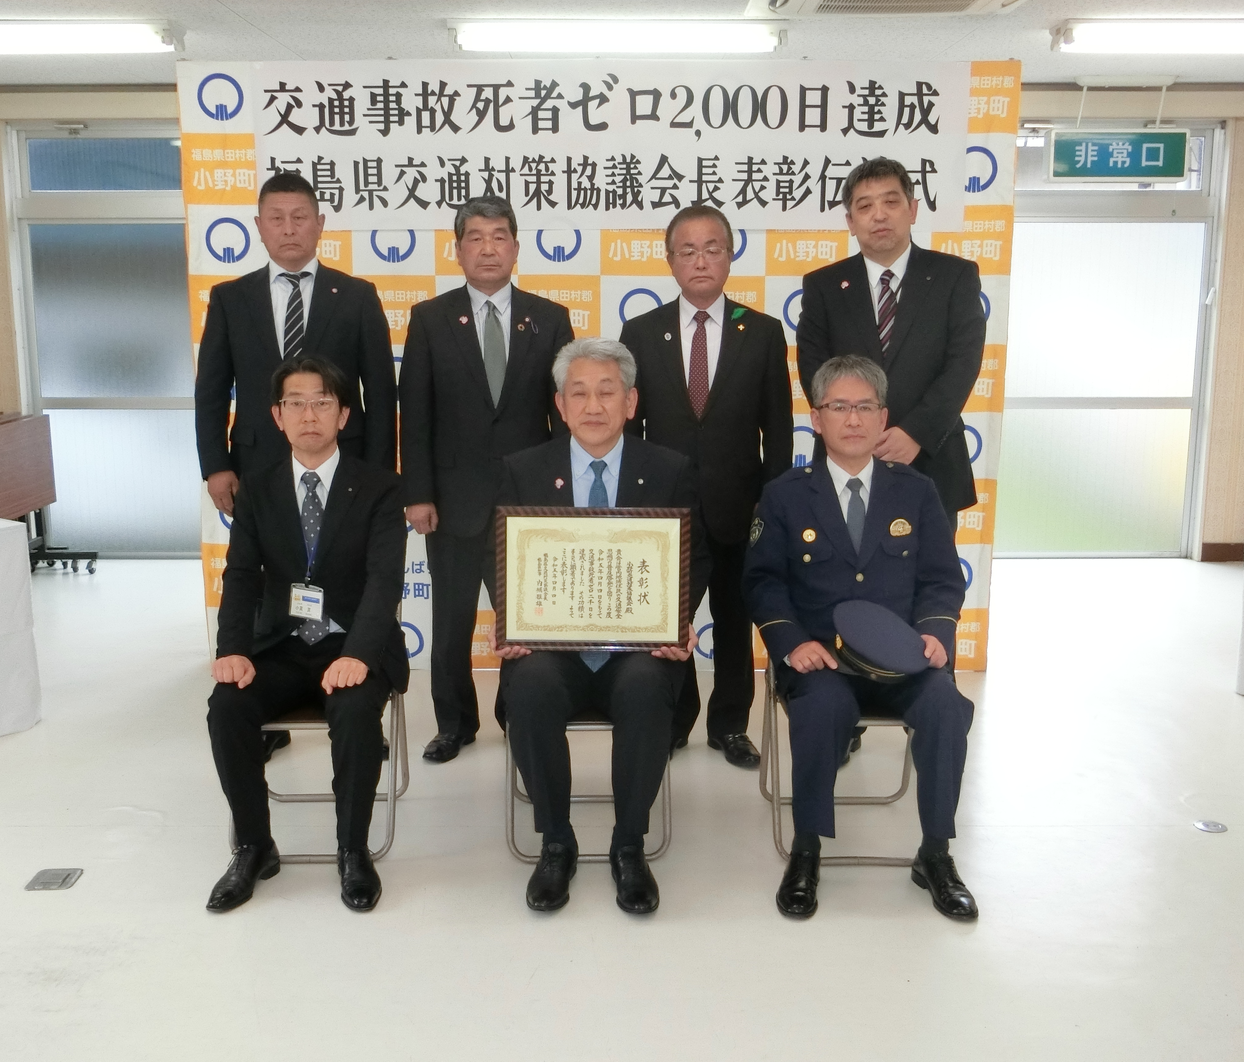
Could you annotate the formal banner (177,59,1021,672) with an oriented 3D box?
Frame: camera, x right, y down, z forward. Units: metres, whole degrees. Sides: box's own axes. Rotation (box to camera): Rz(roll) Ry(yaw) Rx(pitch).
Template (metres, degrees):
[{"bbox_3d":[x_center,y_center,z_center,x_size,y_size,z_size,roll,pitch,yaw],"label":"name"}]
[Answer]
[{"bbox_3d":[-0.081,-0.568,5.083,2.920,2.200,0.160,0,11,0],"label":"formal banner"}]

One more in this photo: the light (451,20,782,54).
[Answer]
[{"bbox_3d":[-0.012,-1.843,5.199,1.240,0.092,0.235,0,11,0],"label":"light"}]

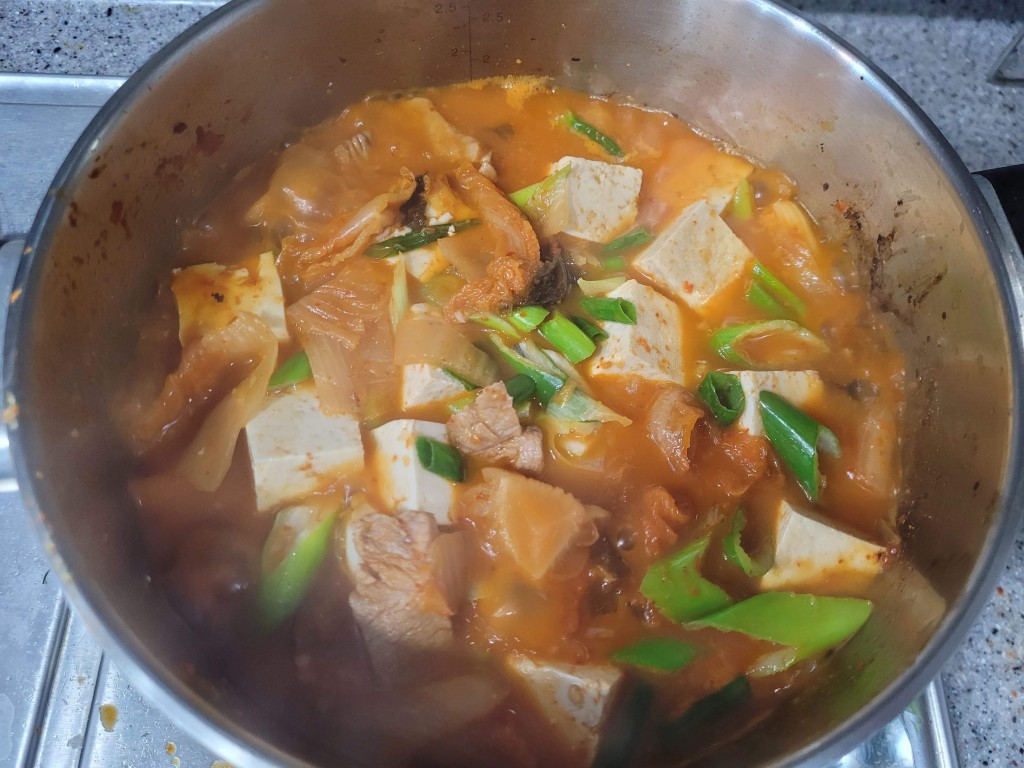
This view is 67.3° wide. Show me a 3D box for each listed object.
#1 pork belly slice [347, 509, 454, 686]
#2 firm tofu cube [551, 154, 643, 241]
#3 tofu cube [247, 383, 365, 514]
[{"bbox_3d":[-0.026,0.049,0.180,0.022,0.013,0.035,-7,68,-6],"label":"pork belly slice"},{"bbox_3d":[0.024,-0.054,0.231,0.021,0.021,0.020,4,98,-14],"label":"firm tofu cube"},{"bbox_3d":[-0.053,0.019,0.197,0.026,0.021,0.021,-6,38,-21],"label":"tofu cube"}]

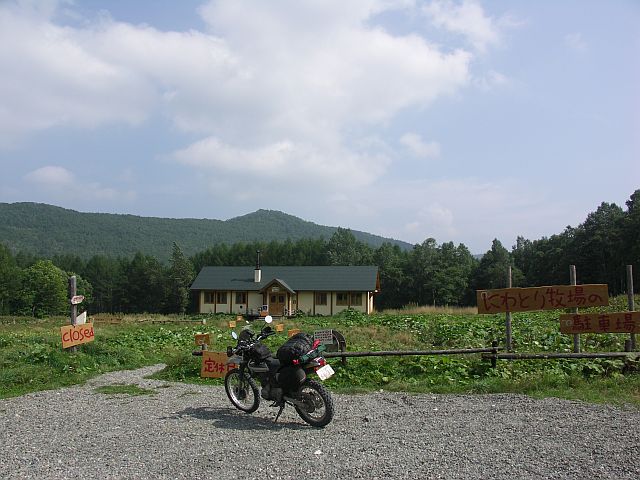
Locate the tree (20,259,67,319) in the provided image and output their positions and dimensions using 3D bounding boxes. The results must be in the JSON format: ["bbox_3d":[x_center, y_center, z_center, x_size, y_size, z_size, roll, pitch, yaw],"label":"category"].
[{"bbox_3d":[-29.163,5.259,55.000,5.312,6.162,5.312,4,-7,-28],"label":"tree"}]

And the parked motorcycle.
[{"bbox_3d":[-0.600,1.812,7.107,2.100,1.330,0.880,-5,-8,39],"label":"parked motorcycle"}]

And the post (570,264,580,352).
[{"bbox_3d":[6.027,1.765,12.200,0.130,2.338,0.130,0,-7,0],"label":"post"}]

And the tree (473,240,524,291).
[{"bbox_3d":[26.549,4.908,77.000,7.734,10.263,7.734,-2,-7,19],"label":"tree"}]

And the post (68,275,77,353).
[{"bbox_3d":[-5.851,1.895,12.300,0.120,2.079,0.120,0,-7,0],"label":"post"}]

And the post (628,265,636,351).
[{"bbox_3d":[7.364,1.765,12.200,0.130,2.338,0.130,0,-7,0],"label":"post"}]

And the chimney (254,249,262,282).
[{"bbox_3d":[-6.413,2.793,54.157,0.660,3.350,0.660,-1,-7,11],"label":"chimney"}]

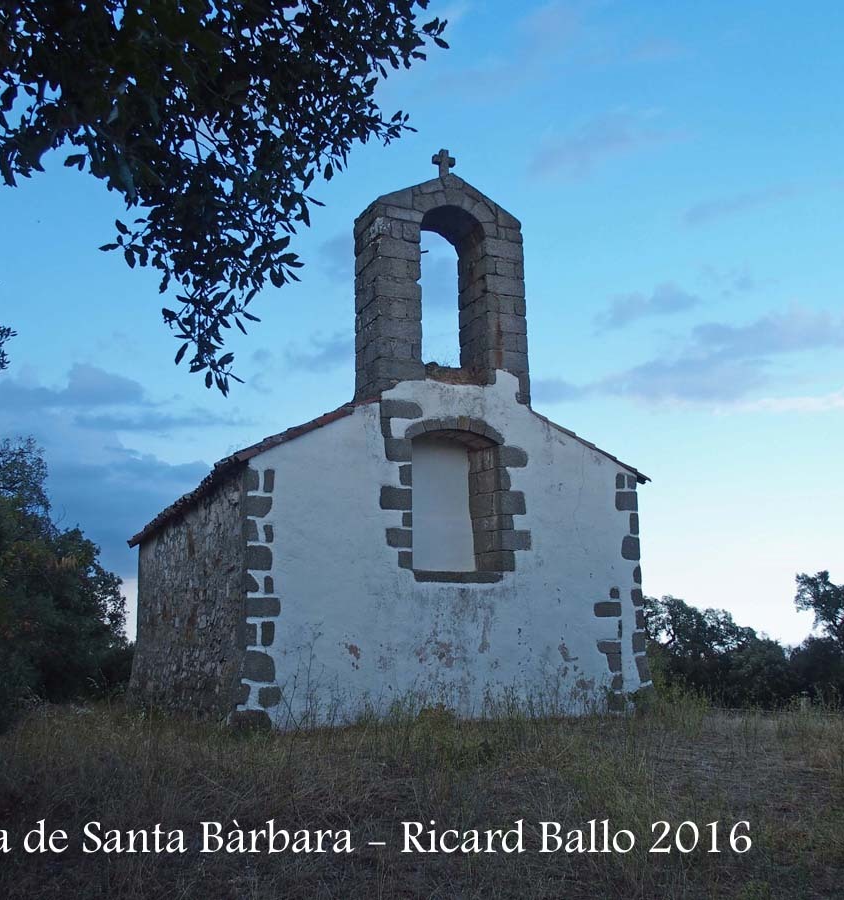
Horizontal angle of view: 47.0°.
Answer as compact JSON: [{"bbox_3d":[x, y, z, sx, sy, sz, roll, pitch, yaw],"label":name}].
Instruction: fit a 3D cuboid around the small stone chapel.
[{"bbox_3d":[-1.329,0.388,16.327,5.691,7.300,9.360,3,-10,-23],"label":"small stone chapel"}]

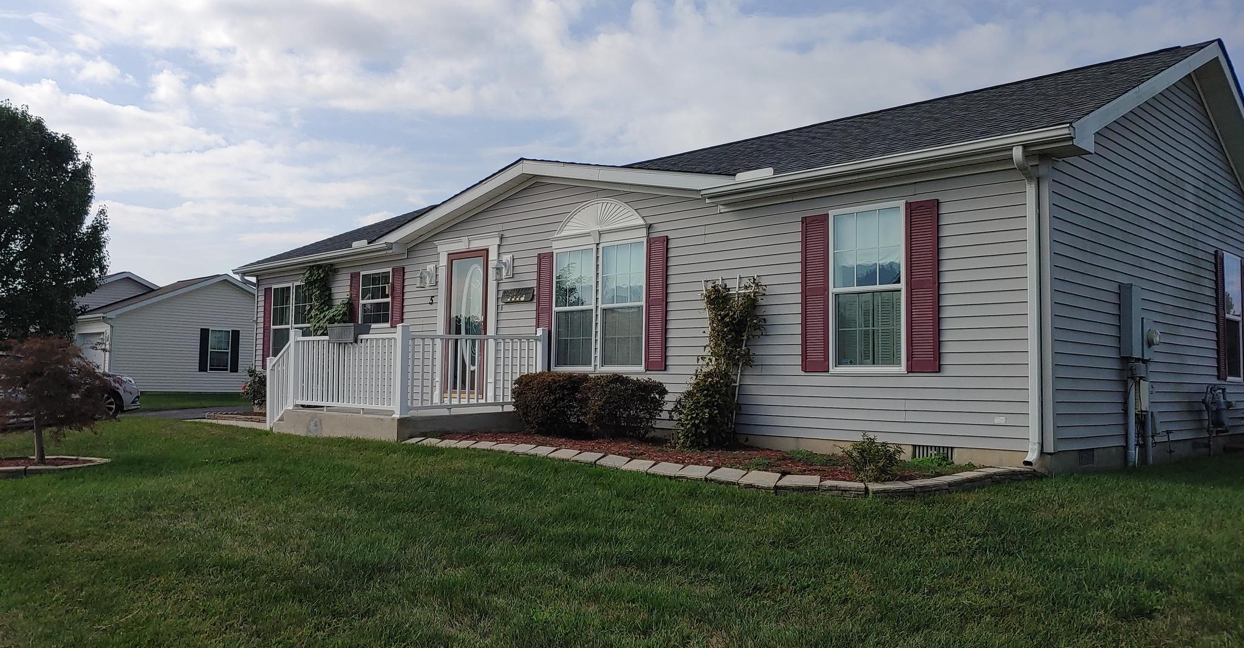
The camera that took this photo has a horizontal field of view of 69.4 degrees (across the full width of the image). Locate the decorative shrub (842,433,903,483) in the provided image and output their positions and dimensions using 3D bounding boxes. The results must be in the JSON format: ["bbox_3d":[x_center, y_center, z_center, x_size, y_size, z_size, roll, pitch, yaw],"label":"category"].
[{"bbox_3d":[1.809,0.960,6.480,0.430,0.360,0.420,-3,-5,44],"label":"decorative shrub"}]

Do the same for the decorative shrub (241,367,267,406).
[{"bbox_3d":[-6.263,1.107,15.500,0.620,0.760,0.600,-3,-5,44],"label":"decorative shrub"}]

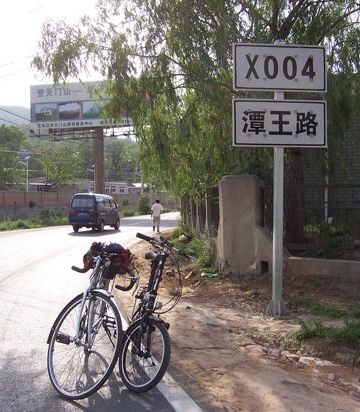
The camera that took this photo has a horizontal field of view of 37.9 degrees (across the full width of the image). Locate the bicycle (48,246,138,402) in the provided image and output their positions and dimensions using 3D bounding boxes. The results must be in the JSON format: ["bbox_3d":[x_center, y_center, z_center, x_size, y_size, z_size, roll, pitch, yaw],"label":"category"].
[{"bbox_3d":[-0.630,0.730,3.840,0.520,0.950,1.650,5,1,-5],"label":"bicycle"}]

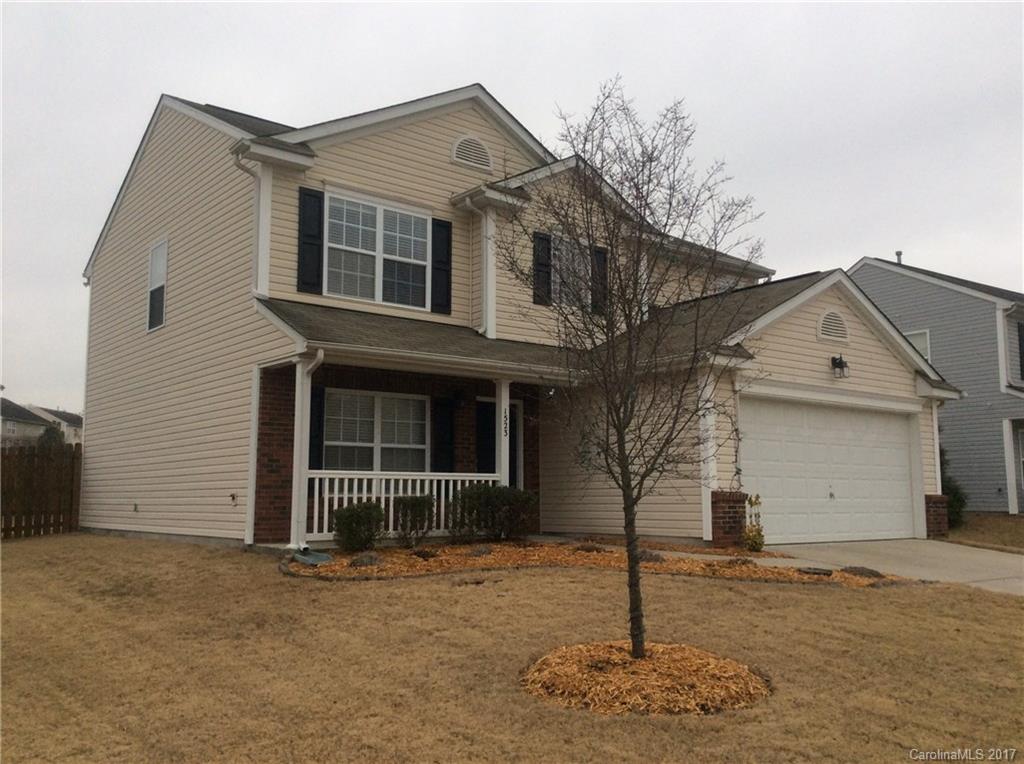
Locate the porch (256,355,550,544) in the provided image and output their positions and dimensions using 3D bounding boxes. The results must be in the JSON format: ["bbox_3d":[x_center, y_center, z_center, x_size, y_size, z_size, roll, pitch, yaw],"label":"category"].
[{"bbox_3d":[-1.052,1.098,13.669,5.000,2.460,1.420,6,-9,-38],"label":"porch"}]

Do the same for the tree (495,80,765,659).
[{"bbox_3d":[0.858,-0.184,6.900,2.000,4.270,1.950,0,-7,0],"label":"tree"}]

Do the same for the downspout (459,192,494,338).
[{"bbox_3d":[-0.579,-1.843,14.881,0.330,2.220,0.100,6,-9,-38],"label":"downspout"}]

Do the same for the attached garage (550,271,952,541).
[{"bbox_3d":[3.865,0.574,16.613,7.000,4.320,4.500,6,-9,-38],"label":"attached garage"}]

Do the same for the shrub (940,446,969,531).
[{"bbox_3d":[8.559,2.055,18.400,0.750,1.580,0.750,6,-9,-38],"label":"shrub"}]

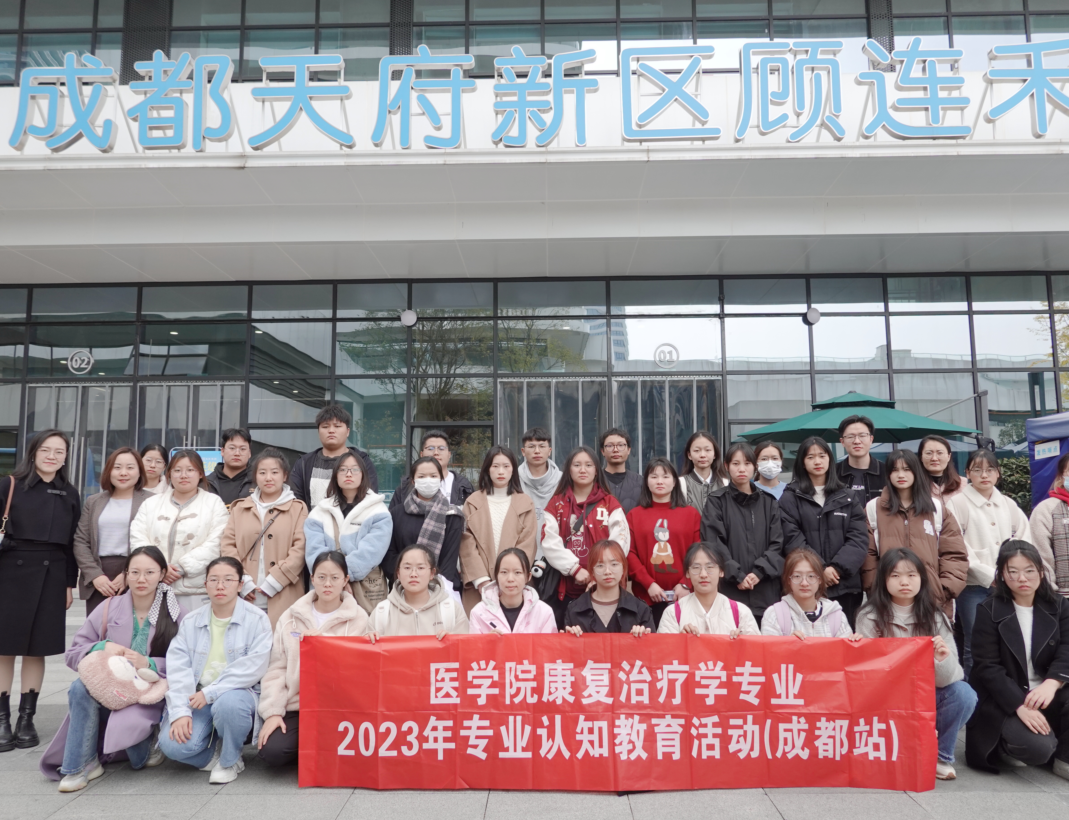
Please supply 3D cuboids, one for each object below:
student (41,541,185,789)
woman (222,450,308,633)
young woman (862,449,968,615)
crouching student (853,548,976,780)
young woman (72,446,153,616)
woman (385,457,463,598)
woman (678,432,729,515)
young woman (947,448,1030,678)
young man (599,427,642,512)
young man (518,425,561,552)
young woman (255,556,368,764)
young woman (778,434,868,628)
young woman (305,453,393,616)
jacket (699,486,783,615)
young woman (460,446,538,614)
[{"bbox_3d":[-2.016,1.209,3.997,0.660,1.076,0.700,0,-6,-7],"label":"student"},{"bbox_3d":[-1.569,1.014,4.742,0.520,1.585,0.350,1,-6,-10],"label":"woman"},{"bbox_3d":[2.262,0.996,4.792,0.620,1.538,0.400,-3,-7,24],"label":"young woman"},{"bbox_3d":[1.854,1.196,4.027,0.580,1.026,0.600,-1,-6,9],"label":"crouching student"},{"bbox_3d":[-2.401,1.012,4.704,0.500,1.599,0.340,1,-6,-13],"label":"young woman"},{"bbox_3d":[-0.662,1.045,4.913,0.480,1.518,0.340,0,-6,-7],"label":"woman"},{"bbox_3d":[1.124,0.979,5.314,0.460,1.694,0.320,-1,-6,8],"label":"woman"},{"bbox_3d":[2.659,1.000,4.805,0.520,1.544,0.340,-2,-6,15],"label":"young woman"},{"bbox_3d":[0.543,0.974,5.323,0.500,1.716,0.330,-1,-6,5],"label":"young man"},{"bbox_3d":[0.023,0.983,5.347,0.500,1.747,0.330,0,-6,0],"label":"young man"},{"bbox_3d":[-1.111,1.244,4.179,0.600,1.021,0.660,0,-6,-5],"label":"young woman"},{"bbox_3d":[1.704,0.969,4.804,0.530,1.638,0.360,-2,-6,13],"label":"young woman"},{"bbox_3d":[-1.119,1.022,4.892,0.550,1.568,0.360,0,-6,-5],"label":"young woman"},{"bbox_3d":[1.223,0.810,4.821,0.490,0.757,0.310,0,-6,-1],"label":"jacket"},{"bbox_3d":[-0.209,1.007,4.910,0.480,1.584,0.340,0,-6,-1],"label":"young woman"}]

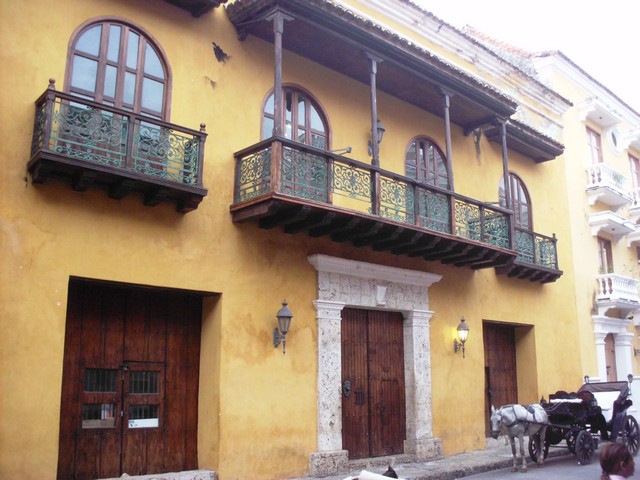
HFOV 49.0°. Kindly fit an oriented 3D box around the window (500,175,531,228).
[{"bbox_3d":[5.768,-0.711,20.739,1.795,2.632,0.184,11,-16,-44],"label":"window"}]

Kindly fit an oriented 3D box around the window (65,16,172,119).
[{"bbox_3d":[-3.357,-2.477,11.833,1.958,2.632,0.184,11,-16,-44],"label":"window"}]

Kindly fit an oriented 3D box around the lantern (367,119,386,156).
[{"bbox_3d":[1.310,-2.326,16.221,0.316,1.020,0.388,11,-16,-44],"label":"lantern"}]

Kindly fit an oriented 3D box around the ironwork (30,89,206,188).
[{"bbox_3d":[-3.163,-1.490,11.343,2.846,1.071,0.612,11,-16,-44],"label":"ironwork"}]

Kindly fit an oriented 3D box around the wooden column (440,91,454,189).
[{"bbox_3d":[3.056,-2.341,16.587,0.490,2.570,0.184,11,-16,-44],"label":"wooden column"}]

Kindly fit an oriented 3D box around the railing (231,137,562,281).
[{"bbox_3d":[2.946,-0.260,16.840,11.761,1.408,1.244,11,-16,-44],"label":"railing"}]

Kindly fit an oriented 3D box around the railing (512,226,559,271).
[{"bbox_3d":[5.987,0.292,20.271,2.754,1.051,0.612,11,-16,-44],"label":"railing"}]

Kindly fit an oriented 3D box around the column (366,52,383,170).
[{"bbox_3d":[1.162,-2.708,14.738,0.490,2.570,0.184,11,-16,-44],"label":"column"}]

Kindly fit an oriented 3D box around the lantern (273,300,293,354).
[{"bbox_3d":[-0.688,1.668,13.369,0.316,1.051,0.388,11,-16,-44],"label":"lantern"}]

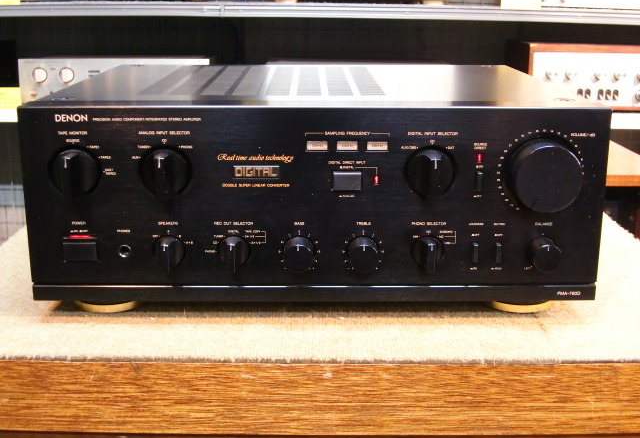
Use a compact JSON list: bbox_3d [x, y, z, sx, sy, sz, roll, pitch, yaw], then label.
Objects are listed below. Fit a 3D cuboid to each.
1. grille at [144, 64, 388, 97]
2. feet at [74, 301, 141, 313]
[{"bbox_3d":[-0.049,-0.134,0.820,0.205,0.004,0.251,0,15,-1],"label":"grille"},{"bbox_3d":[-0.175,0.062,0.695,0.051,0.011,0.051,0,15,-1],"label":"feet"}]

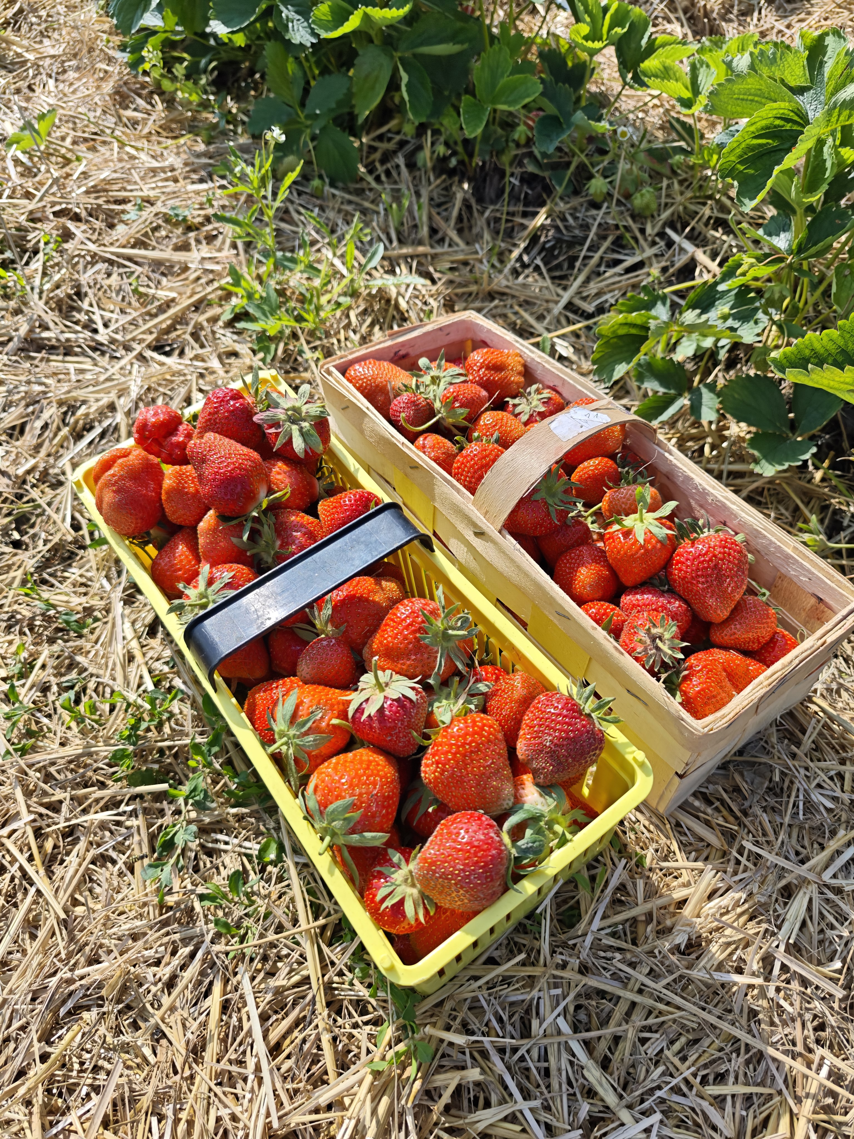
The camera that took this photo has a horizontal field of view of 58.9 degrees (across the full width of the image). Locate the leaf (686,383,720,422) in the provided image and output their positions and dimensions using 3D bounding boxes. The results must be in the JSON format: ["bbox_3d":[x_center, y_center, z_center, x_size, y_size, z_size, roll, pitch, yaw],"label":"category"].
[{"bbox_3d":[0.218,-0.132,0.600,0.025,0.009,0.033,-30,65,-13],"label":"leaf"}]

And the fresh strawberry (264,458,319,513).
[{"bbox_3d":[-0.086,-0.052,0.470,0.041,0.036,0.036,10,90,-11],"label":"fresh strawberry"}]

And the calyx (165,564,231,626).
[{"bbox_3d":[-0.120,0.013,0.403,0.039,0.037,0.017,12,11,11],"label":"calyx"}]

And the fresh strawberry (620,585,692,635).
[{"bbox_3d":[0.149,0.029,0.492,0.044,0.040,0.040,-17,43,-40],"label":"fresh strawberry"}]

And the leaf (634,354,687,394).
[{"bbox_3d":[0.213,-0.178,0.690,0.055,0.012,0.045,28,70,17],"label":"leaf"}]

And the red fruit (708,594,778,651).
[{"bbox_3d":[0.208,0.033,0.499,0.043,0.038,0.038,-22,16,-7],"label":"red fruit"}]

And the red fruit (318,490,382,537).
[{"bbox_3d":[-0.048,-0.032,0.477,0.042,0.037,0.037,-22,16,14],"label":"red fruit"}]

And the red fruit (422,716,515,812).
[{"bbox_3d":[0.018,0.090,0.350,0.043,0.043,0.048,-31,65,0],"label":"red fruit"}]

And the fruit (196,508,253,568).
[{"bbox_3d":[-0.128,-0.018,0.483,0.041,0.037,0.037,-8,19,35],"label":"fruit"}]

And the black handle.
[{"bbox_3d":[-0.059,0.011,0.390,0.135,0.034,0.025,-34,59,-15],"label":"black handle"}]

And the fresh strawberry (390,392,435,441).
[{"bbox_3d":[-0.011,-0.118,0.591,0.034,0.038,0.034,11,26,-6],"label":"fresh strawberry"}]

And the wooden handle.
[{"bbox_3d":[0.098,-0.077,0.510,0.151,0.058,0.029,-29,59,-25],"label":"wooden handle"}]

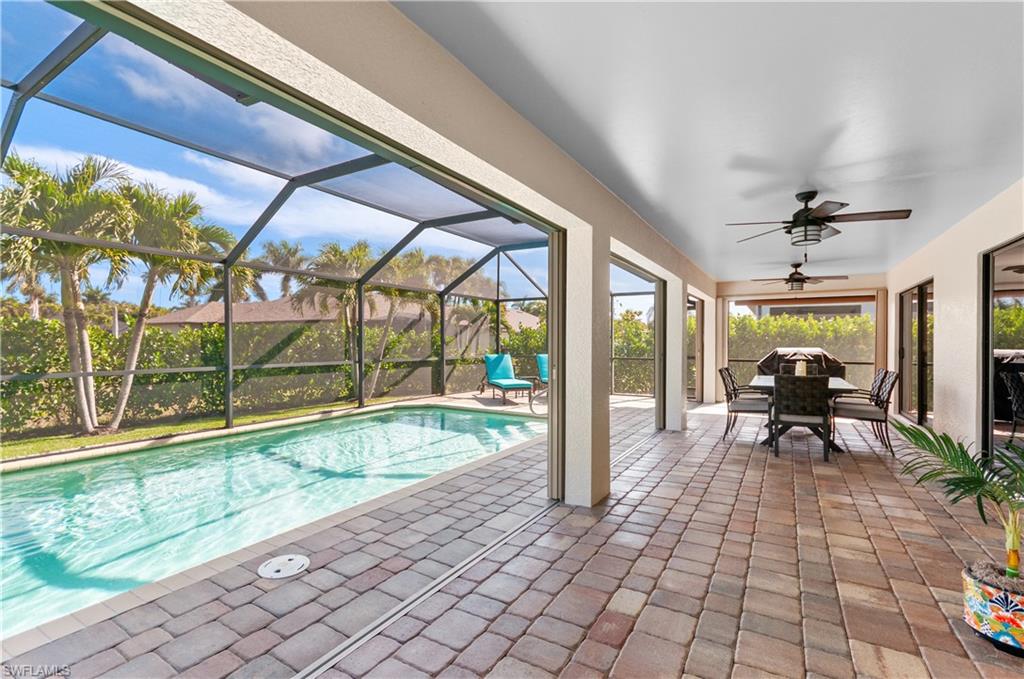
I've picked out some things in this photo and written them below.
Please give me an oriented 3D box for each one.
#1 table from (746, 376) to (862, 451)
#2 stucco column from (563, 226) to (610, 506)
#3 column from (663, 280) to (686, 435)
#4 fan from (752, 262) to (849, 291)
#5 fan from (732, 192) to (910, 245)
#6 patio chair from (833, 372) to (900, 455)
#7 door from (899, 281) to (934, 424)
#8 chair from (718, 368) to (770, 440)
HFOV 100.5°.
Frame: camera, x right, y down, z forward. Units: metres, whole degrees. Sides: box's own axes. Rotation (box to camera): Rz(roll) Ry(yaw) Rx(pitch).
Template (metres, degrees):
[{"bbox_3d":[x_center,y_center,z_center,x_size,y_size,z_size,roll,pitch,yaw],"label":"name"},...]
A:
[{"bbox_3d":[3.825,0.937,5.663,1.029,0.747,2.033,0,0,33],"label":"table"},{"bbox_3d":[0.623,0.208,3.437,0.213,2.137,0.377,0,0,33],"label":"stucco column"},{"bbox_3d":[2.407,0.235,6.206,0.213,2.137,0.364,0,0,33],"label":"column"},{"bbox_3d":[4.570,-0.978,6.829,1.293,0.420,1.293,0,0,33],"label":"fan"},{"bbox_3d":[2.454,-1.010,3.557,1.293,0.420,1.293,0,0,33],"label":"fan"},{"bbox_3d":[4.183,0.849,5.066,0.596,0.922,0.552,0,0,33],"label":"patio chair"},{"bbox_3d":[5.788,0.211,6.082,0.100,1.968,2.146,0,0,33],"label":"door"},{"bbox_3d":[3.041,0.850,5.543,0.596,0.910,0.552,0,0,33],"label":"chair"}]

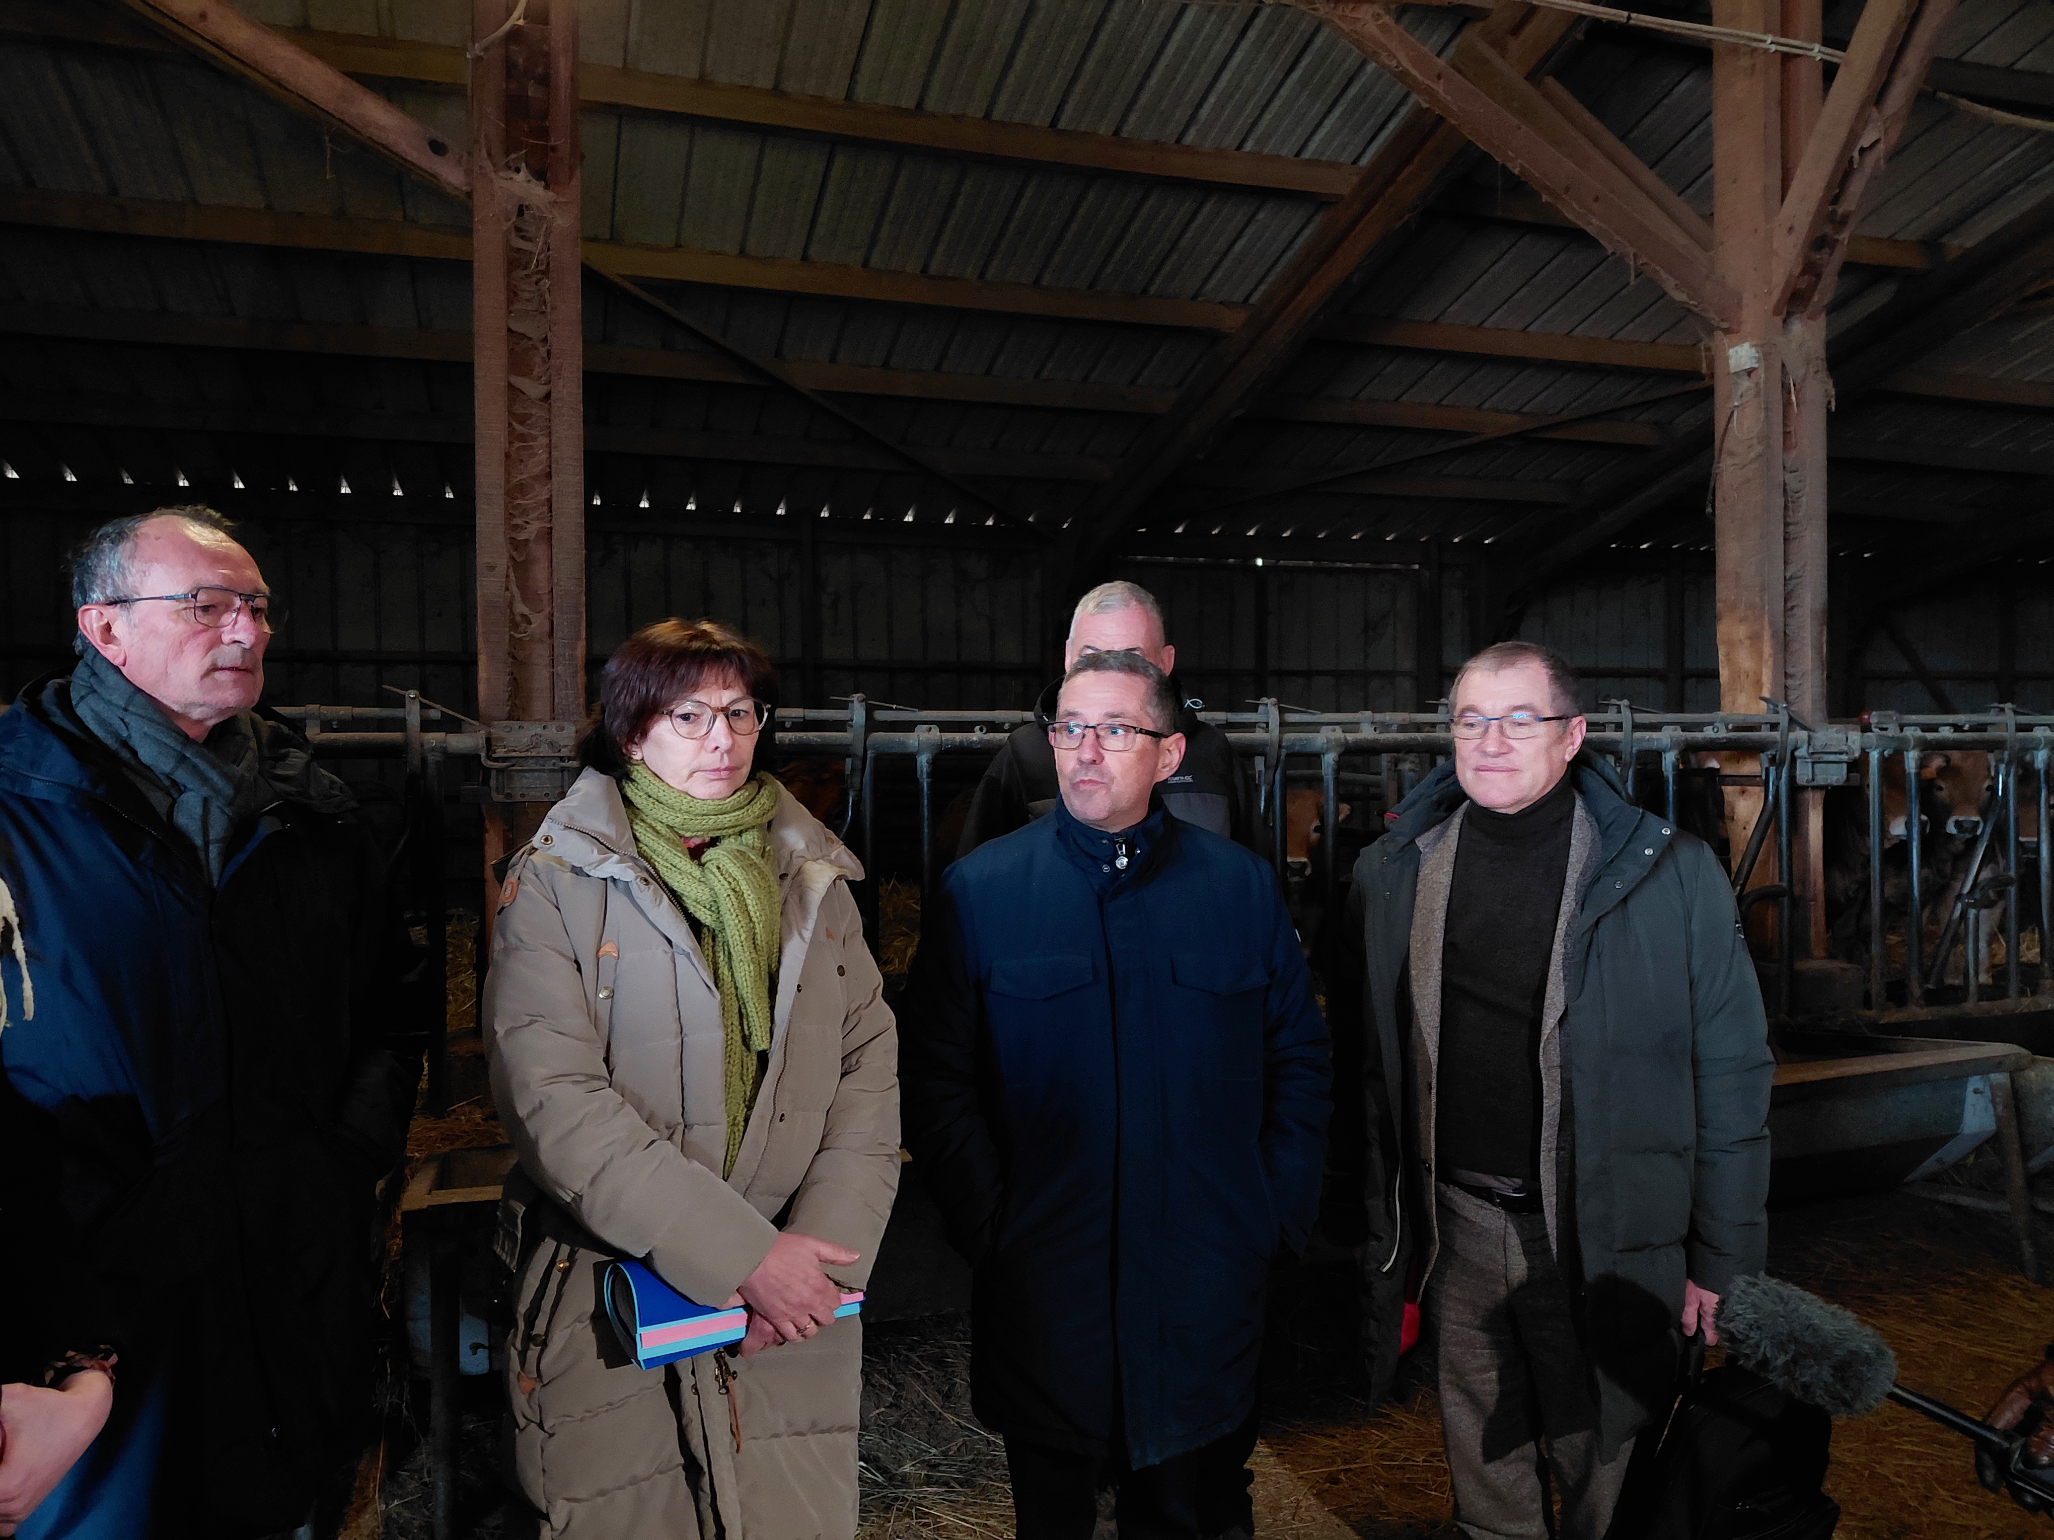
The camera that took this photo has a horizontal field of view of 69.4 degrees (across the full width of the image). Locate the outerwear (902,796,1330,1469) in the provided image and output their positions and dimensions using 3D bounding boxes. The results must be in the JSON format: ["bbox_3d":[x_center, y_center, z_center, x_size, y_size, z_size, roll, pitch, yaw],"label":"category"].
[{"bbox_3d":[0.118,0.465,2.000,0.580,0.880,0.350,-1,0,-2],"label":"outerwear"}]

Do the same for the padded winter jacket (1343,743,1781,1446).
[{"bbox_3d":[0.725,0.440,2.050,0.610,0.940,0.400,-1,0,32],"label":"padded winter jacket"}]

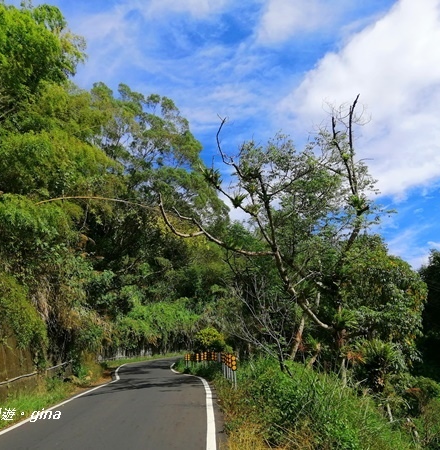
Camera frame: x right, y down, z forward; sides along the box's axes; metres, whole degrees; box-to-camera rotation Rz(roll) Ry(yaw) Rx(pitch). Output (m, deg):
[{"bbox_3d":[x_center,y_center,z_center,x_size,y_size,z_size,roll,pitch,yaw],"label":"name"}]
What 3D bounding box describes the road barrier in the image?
[{"bbox_3d":[-0.450,6.191,19.881,1.400,1.100,13.500,2,-15,-9],"label":"road barrier"}]

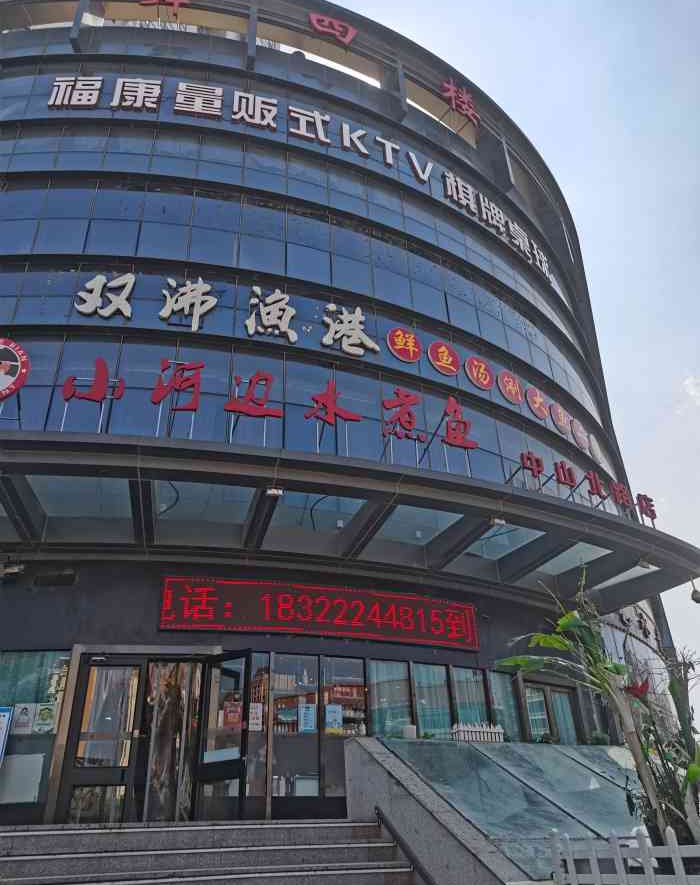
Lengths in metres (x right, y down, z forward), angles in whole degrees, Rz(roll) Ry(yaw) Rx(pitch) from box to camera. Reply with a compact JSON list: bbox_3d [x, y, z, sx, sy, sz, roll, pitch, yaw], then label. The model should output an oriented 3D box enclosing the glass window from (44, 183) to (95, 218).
[{"bbox_3d":[-5.430,-4.703,13.602,0.950,1.000,0.100,-1,-30,-3],"label":"glass window"}]

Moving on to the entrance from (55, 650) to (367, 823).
[{"bbox_3d":[-1.756,4.101,9.941,4.300,2.300,0.450,6,-31,-14],"label":"entrance"}]

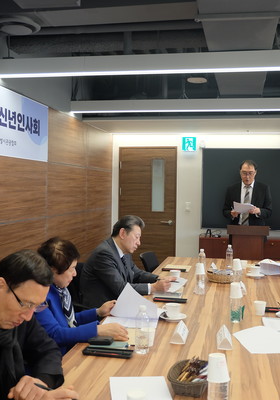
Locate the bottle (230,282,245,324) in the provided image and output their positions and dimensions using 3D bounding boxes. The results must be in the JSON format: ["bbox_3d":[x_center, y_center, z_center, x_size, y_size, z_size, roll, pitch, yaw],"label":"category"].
[{"bbox_3d":[0.542,0.578,2.517,0.067,0.213,0.067,2,2,12],"label":"bottle"}]

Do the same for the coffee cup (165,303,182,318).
[{"bbox_3d":[0.185,0.630,2.578,0.105,0.066,0.087,2,2,12],"label":"coffee cup"}]

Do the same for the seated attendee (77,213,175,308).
[{"bbox_3d":[-0.097,0.734,3.107,0.640,1.265,0.530,2,2,18],"label":"seated attendee"}]

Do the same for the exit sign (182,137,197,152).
[{"bbox_3d":[0.725,-0.809,6.560,0.200,0.205,0.045,2,2,12],"label":"exit sign"}]

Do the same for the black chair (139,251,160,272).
[{"bbox_3d":[0.283,0.922,4.205,0.560,0.850,0.540,2,2,20],"label":"black chair"}]

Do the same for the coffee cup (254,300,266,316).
[{"bbox_3d":[0.715,0.647,2.681,0.073,0.075,0.073,2,2,12],"label":"coffee cup"}]

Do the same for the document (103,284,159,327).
[{"bbox_3d":[-0.039,0.577,2.486,0.295,0.185,0.200,2,2,12],"label":"document"}]

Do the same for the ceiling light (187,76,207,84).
[{"bbox_3d":[0.609,-1.281,4.776,0.210,0.040,0.210,2,2,12],"label":"ceiling light"}]

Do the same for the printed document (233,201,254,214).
[{"bbox_3d":[1.148,0.081,4.993,0.210,0.020,0.290,2,-33,12],"label":"printed document"}]

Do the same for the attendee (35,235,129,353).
[{"bbox_3d":[-0.340,0.780,2.157,0.580,1.213,0.500,2,2,12],"label":"attendee"}]

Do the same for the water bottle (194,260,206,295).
[{"bbox_3d":[0.438,0.558,3.187,0.066,0.213,0.066,2,2,12],"label":"water bottle"}]

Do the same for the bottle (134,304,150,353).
[{"bbox_3d":[0.015,0.564,1.977,0.064,0.210,0.064,2,2,12],"label":"bottle"}]

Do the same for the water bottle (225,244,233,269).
[{"bbox_3d":[0.854,0.538,4.280,0.065,0.212,0.065,2,2,12],"label":"water bottle"}]

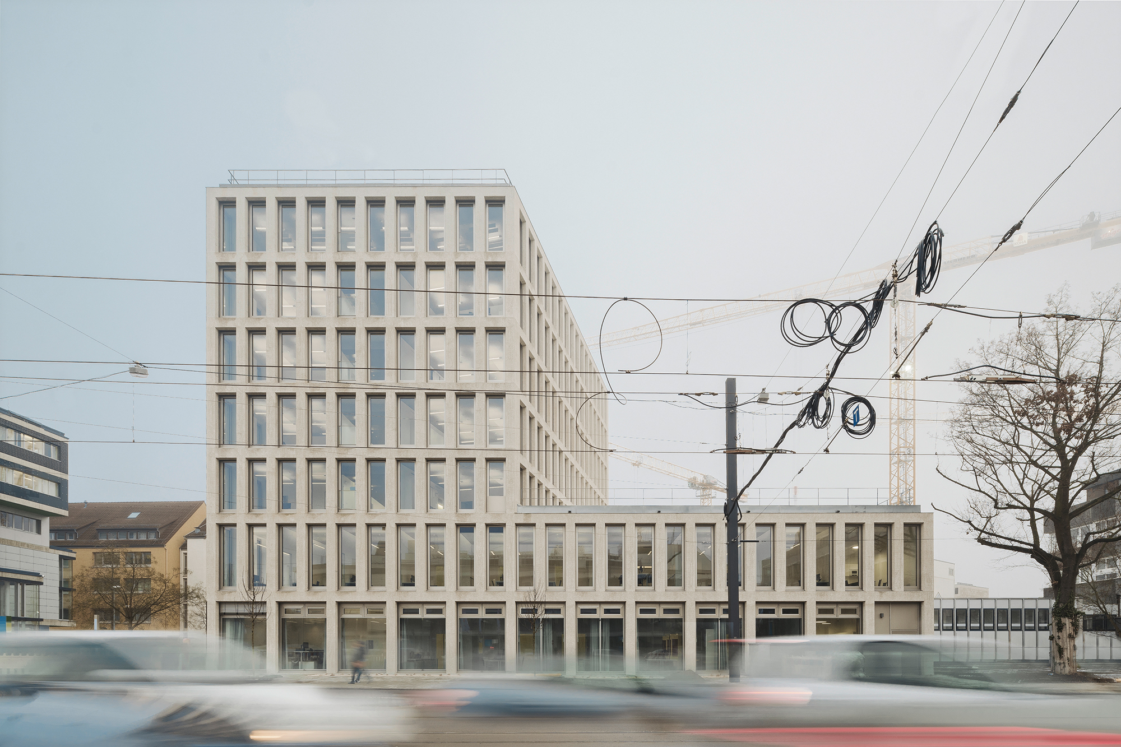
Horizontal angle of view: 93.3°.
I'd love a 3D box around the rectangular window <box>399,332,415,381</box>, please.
[{"bbox_3d":[-8.368,-0.909,28.900,0.970,2.726,0.150,0,0,0],"label":"rectangular window"}]

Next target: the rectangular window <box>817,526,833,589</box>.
[{"bbox_3d":[13.818,9.536,27.700,0.917,3.301,0.200,0,0,0],"label":"rectangular window"}]

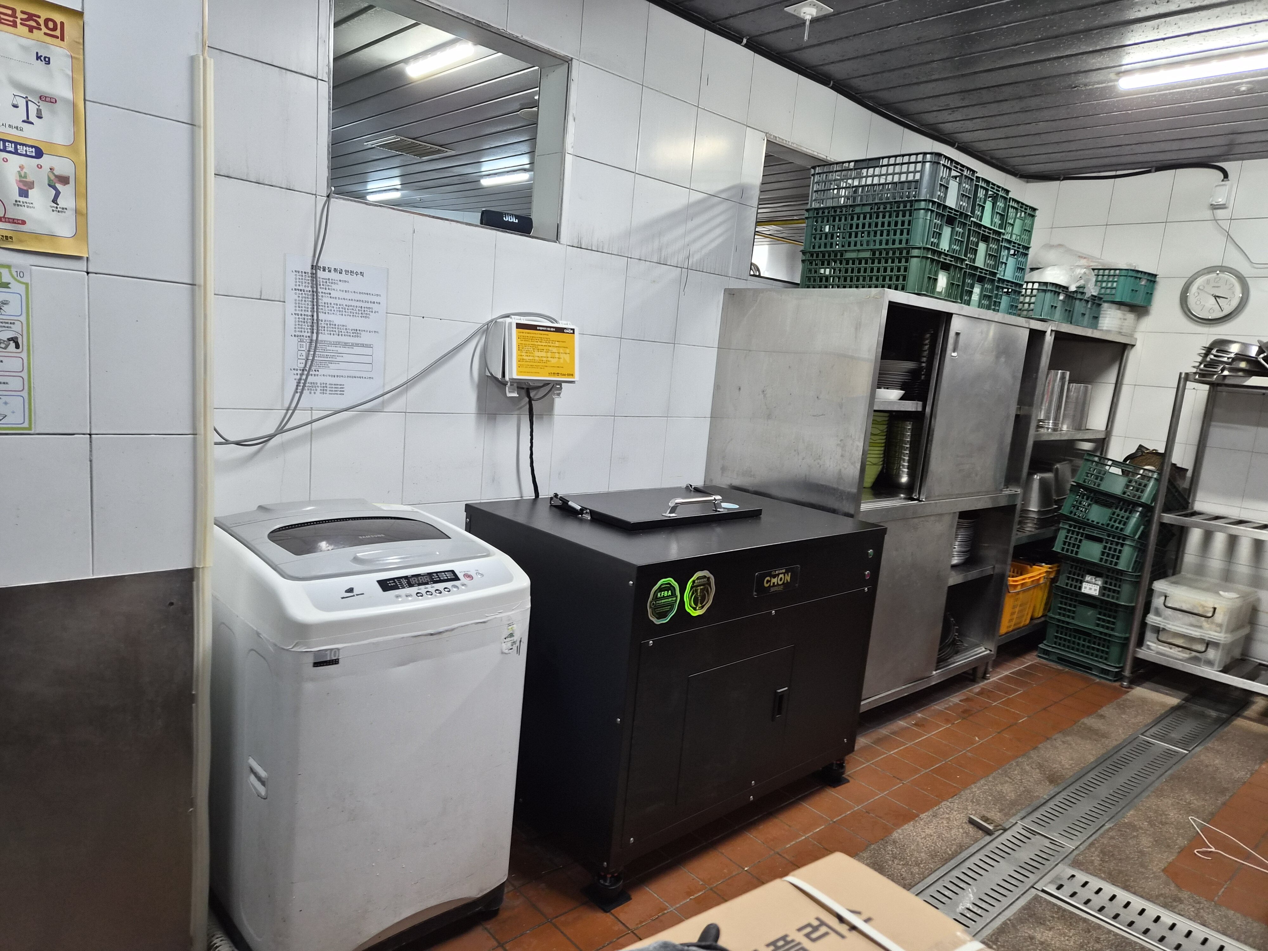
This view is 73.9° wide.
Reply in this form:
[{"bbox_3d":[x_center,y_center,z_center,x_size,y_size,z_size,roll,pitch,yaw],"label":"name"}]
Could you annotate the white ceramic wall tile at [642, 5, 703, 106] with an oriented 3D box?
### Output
[{"bbox_3d":[0.152,-1.581,3.182,0.299,0.290,0.010,-3,12,-44],"label":"white ceramic wall tile"}]

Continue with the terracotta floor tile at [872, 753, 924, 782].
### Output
[{"bbox_3d":[0.965,1.076,3.090,0.152,0.010,0.150,-3,11,-43],"label":"terracotta floor tile"}]

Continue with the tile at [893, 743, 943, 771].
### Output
[{"bbox_3d":[1.124,1.126,3.343,0.150,0.012,0.150,-3,12,-43],"label":"tile"}]

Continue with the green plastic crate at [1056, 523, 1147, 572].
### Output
[{"bbox_3d":[2.503,0.397,4.440,0.372,0.165,0.525,18,4,41],"label":"green plastic crate"}]

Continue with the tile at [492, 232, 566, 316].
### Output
[{"bbox_3d":[-0.361,-0.659,2.898,0.293,0.300,0.010,-3,11,-43],"label":"tile"}]

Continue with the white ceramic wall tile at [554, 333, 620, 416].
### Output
[{"bbox_3d":[-0.168,-0.372,3.144,0.295,0.302,0.010,-3,12,-43],"label":"white ceramic wall tile"}]

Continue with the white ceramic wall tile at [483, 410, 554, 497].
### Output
[{"bbox_3d":[-0.413,-0.065,2.991,0.299,0.299,0.010,-3,12,-44],"label":"white ceramic wall tile"}]

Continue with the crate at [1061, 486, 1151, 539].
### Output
[{"bbox_3d":[2.663,0.172,4.629,0.540,0.180,0.385,-3,18,-43],"label":"crate"}]

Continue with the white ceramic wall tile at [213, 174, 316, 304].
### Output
[{"bbox_3d":[-1.009,-0.632,2.293,0.286,0.302,0.010,-3,12,-43],"label":"white ceramic wall tile"}]

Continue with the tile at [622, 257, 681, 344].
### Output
[{"bbox_3d":[0.070,-0.679,3.296,0.293,0.300,0.010,-3,11,-43],"label":"tile"}]

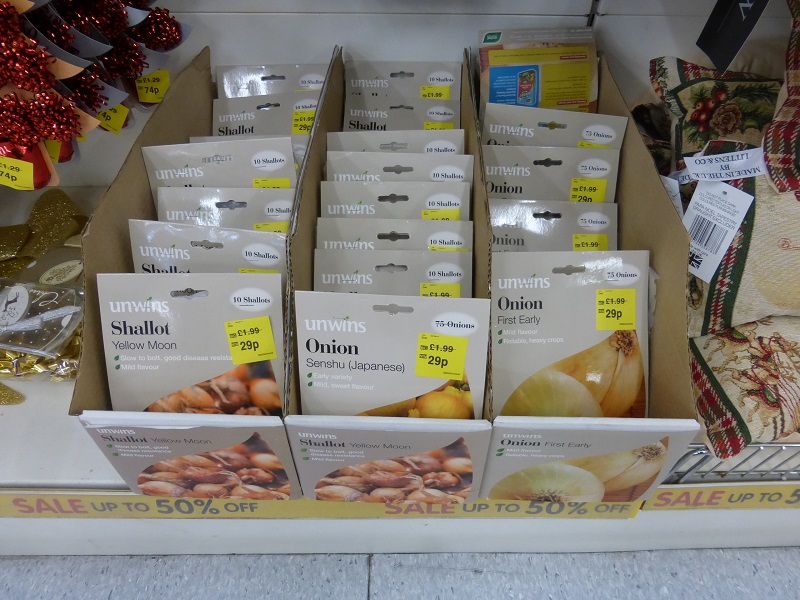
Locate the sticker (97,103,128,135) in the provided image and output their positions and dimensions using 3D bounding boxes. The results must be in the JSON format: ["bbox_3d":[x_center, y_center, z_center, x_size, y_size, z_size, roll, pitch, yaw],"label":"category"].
[{"bbox_3d":[-0.338,-0.216,0.667,0.038,0.038,0.002,26,34,-24],"label":"sticker"}]

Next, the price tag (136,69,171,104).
[{"bbox_3d":[-0.289,-0.249,0.674,0.038,0.038,0.002,-2,45,-10],"label":"price tag"}]

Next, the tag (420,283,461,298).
[{"bbox_3d":[0.038,0.003,0.554,0.038,0.038,0.001,1,5,2],"label":"tag"}]

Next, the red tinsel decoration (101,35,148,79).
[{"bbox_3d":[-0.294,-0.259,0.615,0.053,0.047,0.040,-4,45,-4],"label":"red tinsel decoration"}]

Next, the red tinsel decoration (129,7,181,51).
[{"bbox_3d":[-0.271,-0.297,0.632,0.054,0.047,0.040,-4,45,-4],"label":"red tinsel decoration"}]

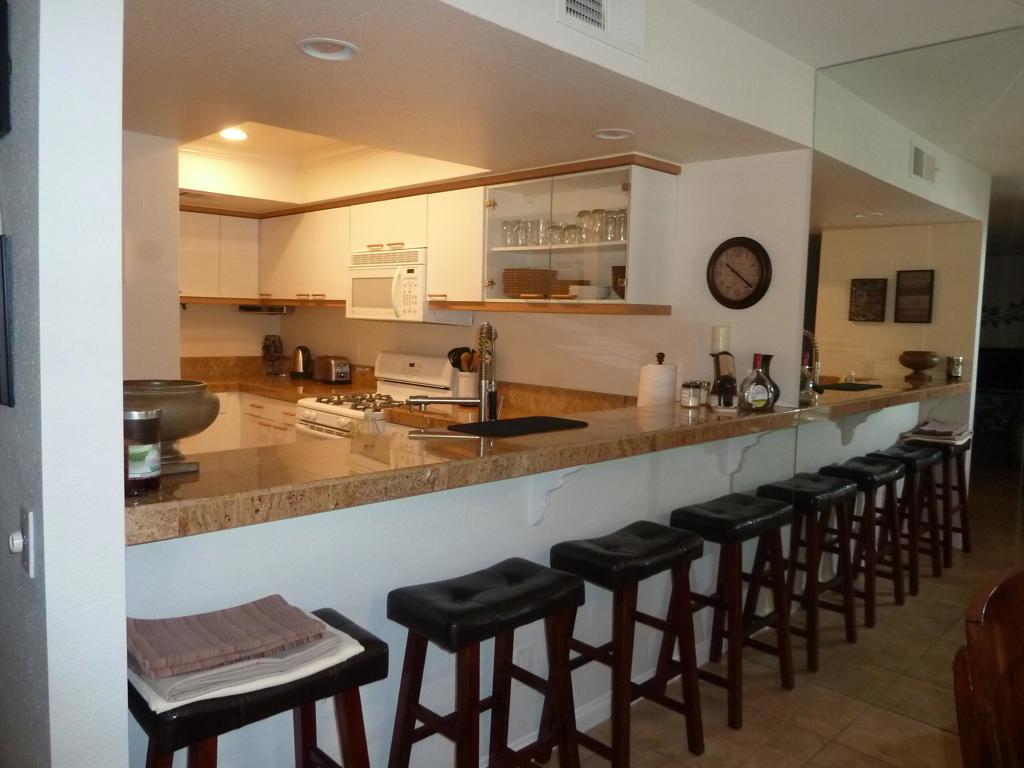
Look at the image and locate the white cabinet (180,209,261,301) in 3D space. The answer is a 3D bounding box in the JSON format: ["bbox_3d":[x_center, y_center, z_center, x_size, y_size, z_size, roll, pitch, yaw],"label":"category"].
[{"bbox_3d":[-2.188,-0.915,5.362,0.575,0.580,0.338,-3,7,-44],"label":"white cabinet"}]

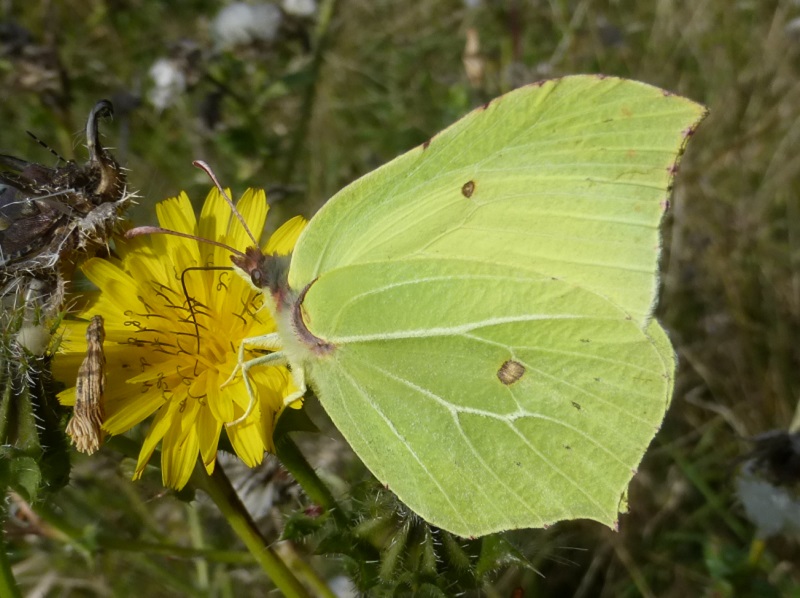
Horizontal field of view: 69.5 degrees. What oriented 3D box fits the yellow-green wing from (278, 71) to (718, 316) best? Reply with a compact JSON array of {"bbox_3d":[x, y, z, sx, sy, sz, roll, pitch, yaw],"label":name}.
[{"bbox_3d":[0.007,-0.007,0.042,0.030,0.018,0.003,0,0,0],"label":"yellow-green wing"}]

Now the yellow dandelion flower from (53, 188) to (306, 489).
[{"bbox_3d":[-0.015,0.004,0.045,0.021,0.009,0.021,0,71,16],"label":"yellow dandelion flower"}]

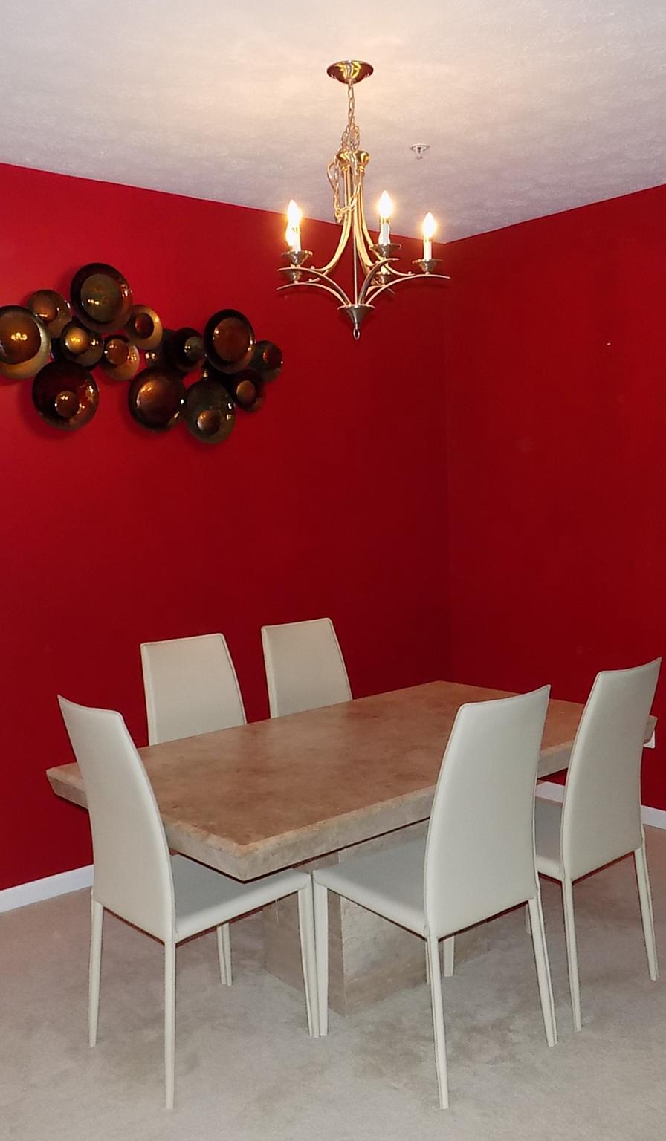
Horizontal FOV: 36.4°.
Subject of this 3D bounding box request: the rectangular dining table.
[{"bbox_3d":[0.131,0.908,3.258,1.732,0.730,0.986,-6,6,-41],"label":"rectangular dining table"}]

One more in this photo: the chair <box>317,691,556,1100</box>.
[{"bbox_3d":[0.287,0.803,2.753,0.449,1.010,0.536,-6,6,-39],"label":"chair"}]

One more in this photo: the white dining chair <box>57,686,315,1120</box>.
[{"bbox_3d":[-0.408,0.823,2.792,0.536,1.010,0.449,-6,6,-41],"label":"white dining chair"}]

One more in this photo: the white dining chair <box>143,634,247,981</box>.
[{"bbox_3d":[-0.356,0.762,3.519,0.449,1.010,0.536,-6,6,-40],"label":"white dining chair"}]

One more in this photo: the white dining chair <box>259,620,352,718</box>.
[{"bbox_3d":[0.050,0.722,3.855,0.449,1.010,0.536,-6,6,-40],"label":"white dining chair"}]

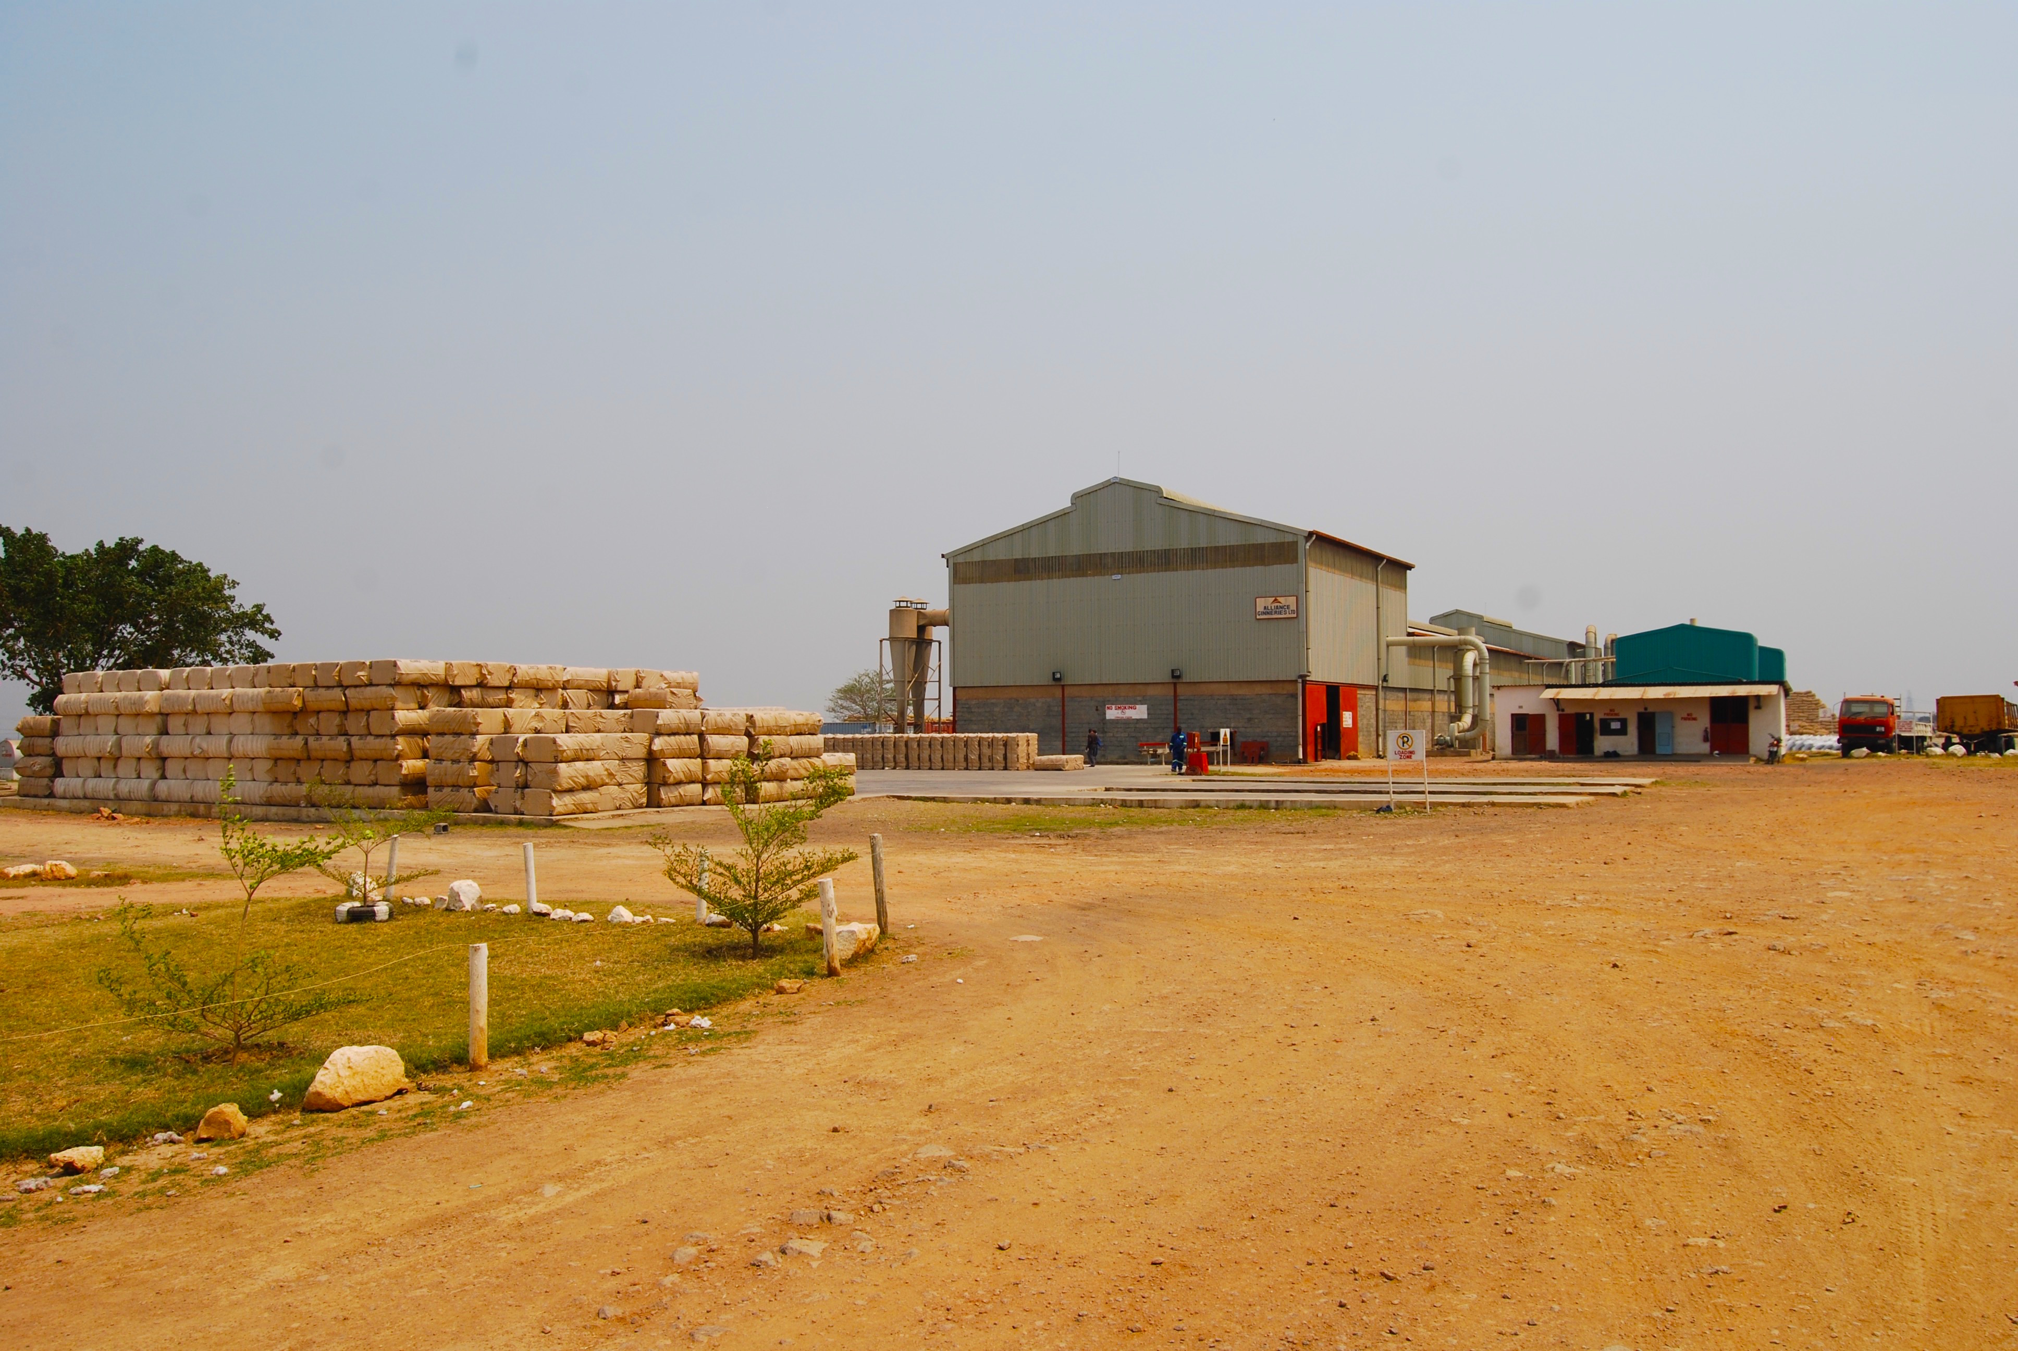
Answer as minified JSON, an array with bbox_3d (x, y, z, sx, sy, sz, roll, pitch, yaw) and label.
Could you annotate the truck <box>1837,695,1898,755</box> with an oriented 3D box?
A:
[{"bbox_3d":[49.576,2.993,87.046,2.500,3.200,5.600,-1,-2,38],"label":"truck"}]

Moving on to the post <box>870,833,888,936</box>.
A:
[{"bbox_3d":[-1.144,1.864,13.581,0.100,0.900,0.100,-5,-2,0],"label":"post"}]

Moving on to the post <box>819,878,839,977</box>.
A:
[{"bbox_3d":[-1.342,1.881,11.390,0.100,0.725,0.100,-5,-2,0],"label":"post"}]

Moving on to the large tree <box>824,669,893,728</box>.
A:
[{"bbox_3d":[-12.431,2.959,134.974,8.200,7.040,8.000,0,-2,0],"label":"large tree"}]

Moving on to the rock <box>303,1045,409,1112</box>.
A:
[{"bbox_3d":[-3.260,1.996,7.571,0.460,0.260,0.340,1,-2,-30],"label":"rock"}]

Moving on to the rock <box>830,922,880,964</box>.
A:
[{"bbox_3d":[-1.270,2.149,12.391,0.390,0.260,0.360,1,-2,-30],"label":"rock"}]

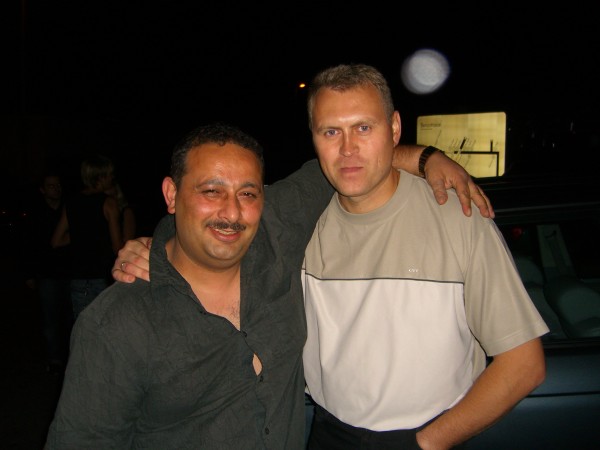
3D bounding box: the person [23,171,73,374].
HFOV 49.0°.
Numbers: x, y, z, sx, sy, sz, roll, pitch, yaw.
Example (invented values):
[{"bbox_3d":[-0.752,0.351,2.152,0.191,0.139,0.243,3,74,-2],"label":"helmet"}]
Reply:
[{"bbox_3d":[-2.200,0.430,5.800,0.500,1.750,0.360,-1,3,-25],"label":"person"}]

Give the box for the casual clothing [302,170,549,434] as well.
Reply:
[{"bbox_3d":[0.235,0.130,1.340,0.530,0.510,0.300,1,2,17],"label":"casual clothing"}]

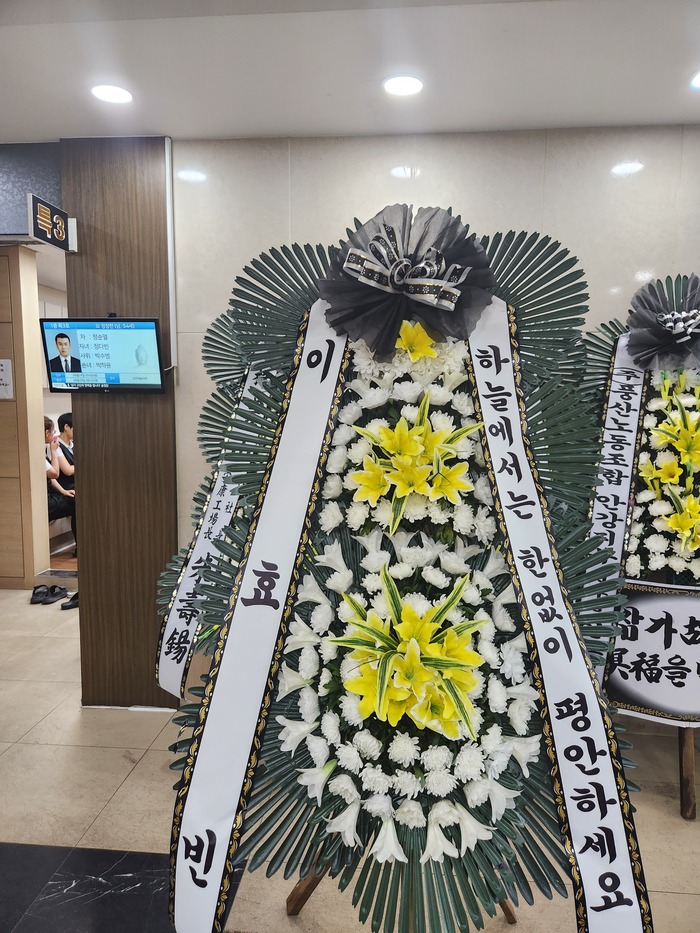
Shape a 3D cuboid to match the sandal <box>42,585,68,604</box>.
[{"bbox_3d":[-2.265,0.972,4.760,0.100,0.095,0.265,1,6,9],"label":"sandal"}]

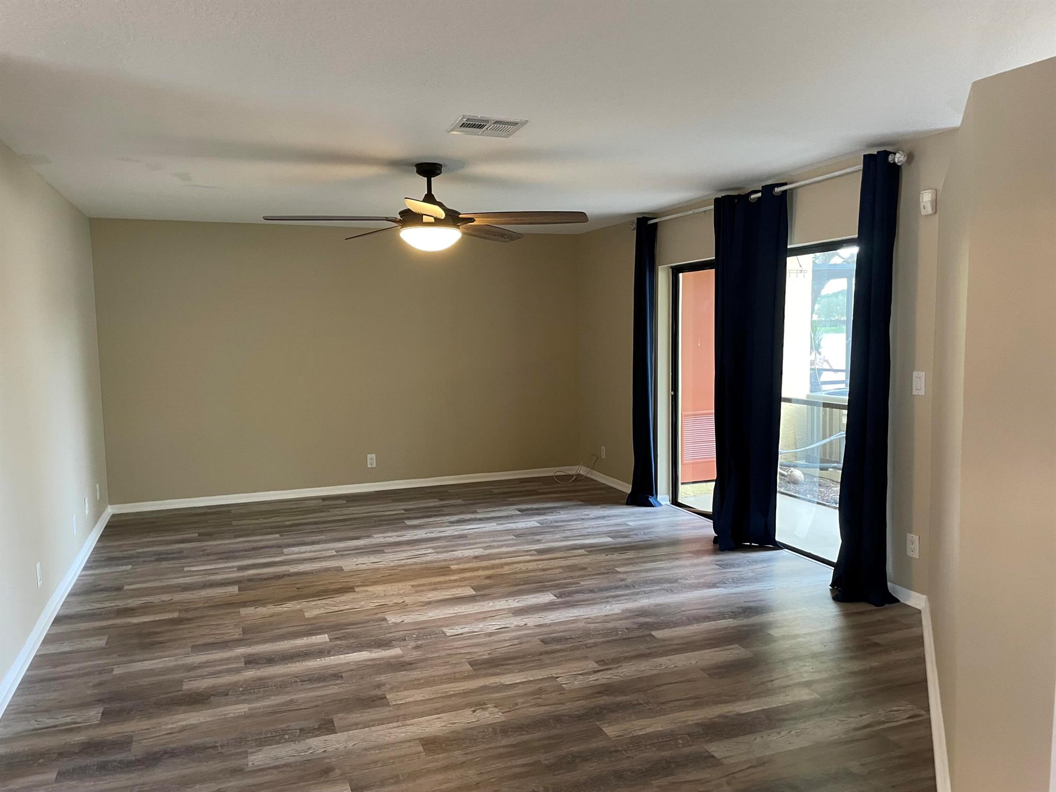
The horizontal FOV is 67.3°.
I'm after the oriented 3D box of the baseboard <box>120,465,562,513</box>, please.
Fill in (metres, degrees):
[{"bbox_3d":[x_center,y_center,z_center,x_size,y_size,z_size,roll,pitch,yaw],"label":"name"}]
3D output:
[{"bbox_3d":[-1.494,0.853,7.415,4.289,0.085,0.018,-3,5,-19],"label":"baseboard"}]

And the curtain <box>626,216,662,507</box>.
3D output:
[{"bbox_3d":[0.950,-0.266,6.619,0.200,2.380,0.270,-3,6,-21],"label":"curtain"}]

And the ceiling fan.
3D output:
[{"bbox_3d":[-0.548,-1.052,4.434,1.740,0.475,1.690,-1,5,-5],"label":"ceiling fan"}]

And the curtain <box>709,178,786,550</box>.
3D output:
[{"bbox_3d":[1.433,-0.158,5.330,0.240,2.380,0.520,-3,6,-21],"label":"curtain"}]

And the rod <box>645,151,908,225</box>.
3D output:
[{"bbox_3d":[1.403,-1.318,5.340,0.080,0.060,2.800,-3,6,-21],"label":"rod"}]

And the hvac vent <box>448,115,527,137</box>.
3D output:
[{"bbox_3d":[-0.188,-1.216,3.608,0.306,0.022,0.325,-3,5,-17],"label":"hvac vent"}]

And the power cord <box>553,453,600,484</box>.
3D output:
[{"bbox_3d":[0.466,0.718,7.761,0.350,0.230,0.410,-3,6,-21],"label":"power cord"}]

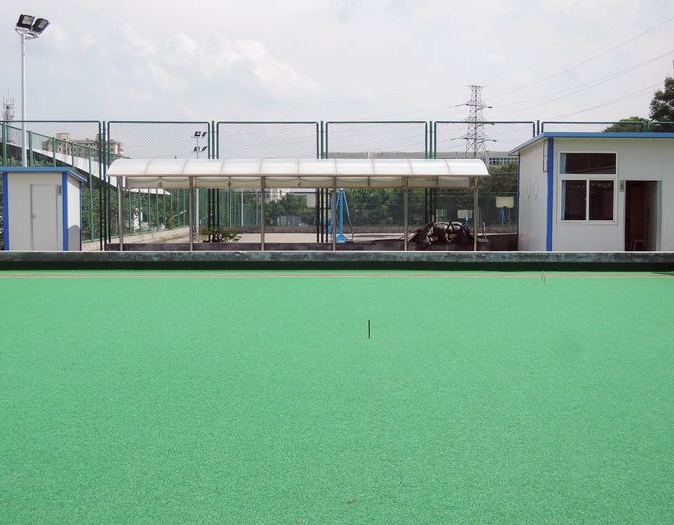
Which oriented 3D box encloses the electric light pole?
[{"bbox_3d":[-9.944,-4.283,36.500,0.650,7.800,1.000,2,4,40],"label":"electric light pole"}]

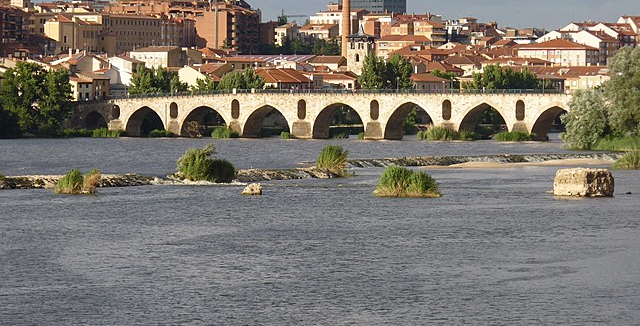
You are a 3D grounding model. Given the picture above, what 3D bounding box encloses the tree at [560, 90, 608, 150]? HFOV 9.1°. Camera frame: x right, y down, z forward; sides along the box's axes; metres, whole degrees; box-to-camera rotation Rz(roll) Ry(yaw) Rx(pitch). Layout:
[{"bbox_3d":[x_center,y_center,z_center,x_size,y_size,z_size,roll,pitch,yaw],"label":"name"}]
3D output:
[{"bbox_3d":[40.031,-6.584,610.000,7.300,9.100,7.000,0,1,0],"label":"tree"}]

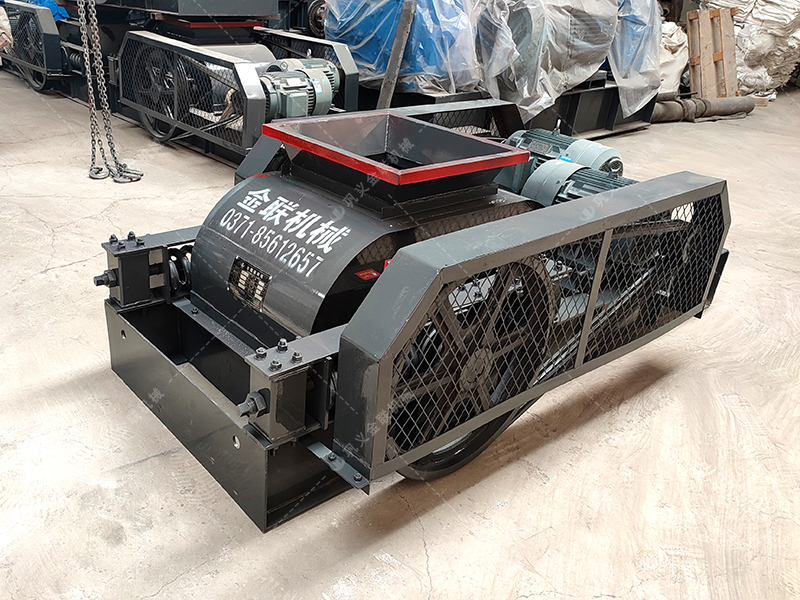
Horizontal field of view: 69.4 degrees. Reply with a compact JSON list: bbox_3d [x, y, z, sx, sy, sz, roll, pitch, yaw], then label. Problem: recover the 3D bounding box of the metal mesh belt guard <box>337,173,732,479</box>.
[{"bbox_3d":[0.444,-0.027,1.477,1.380,0.425,0.125,-18,33,-37],"label":"metal mesh belt guard"}]

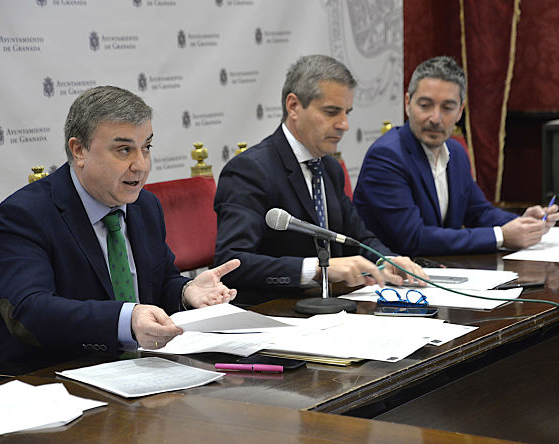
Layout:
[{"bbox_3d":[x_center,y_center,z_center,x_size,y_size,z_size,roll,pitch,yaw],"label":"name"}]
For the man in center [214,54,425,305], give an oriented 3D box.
[{"bbox_3d":[0.164,0.247,3.986,0.750,1.336,0.580,6,11,40],"label":"man in center"}]

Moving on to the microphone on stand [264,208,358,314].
[{"bbox_3d":[0.078,0.086,3.696,0.222,0.243,0.145,0,8,6],"label":"microphone on stand"}]

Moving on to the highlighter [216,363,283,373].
[{"bbox_3d":[-0.060,0.290,3.114,0.139,0.012,0.012,1,9,13],"label":"highlighter"}]

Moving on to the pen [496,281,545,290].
[{"bbox_3d":[0.603,0.162,3.920,0.133,0.012,0.012,-3,9,-16],"label":"pen"}]

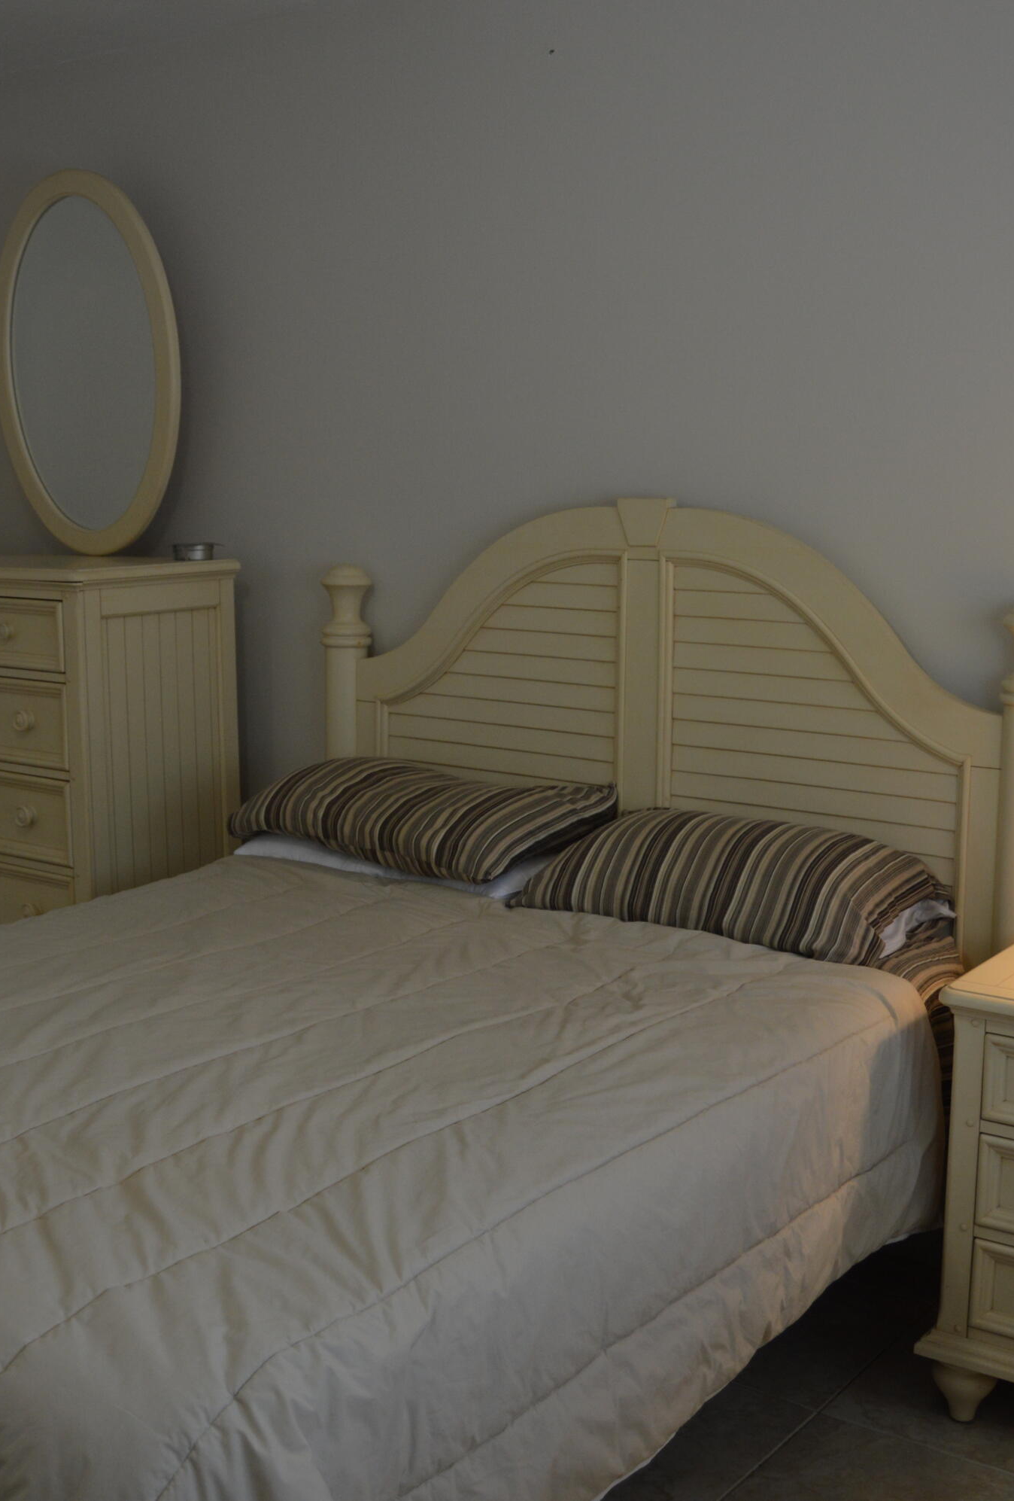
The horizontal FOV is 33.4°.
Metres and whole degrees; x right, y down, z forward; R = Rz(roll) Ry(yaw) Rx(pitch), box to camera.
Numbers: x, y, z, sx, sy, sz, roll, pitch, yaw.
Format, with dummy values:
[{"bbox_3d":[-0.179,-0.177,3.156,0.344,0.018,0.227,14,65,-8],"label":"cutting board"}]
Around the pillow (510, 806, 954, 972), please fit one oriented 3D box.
[{"bbox_3d":[0.404,0.231,3.094,0.730,0.165,0.430,7,18,38],"label":"pillow"}]

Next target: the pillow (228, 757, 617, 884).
[{"bbox_3d":[-0.196,0.124,3.540,0.720,0.150,0.420,7,24,38],"label":"pillow"}]

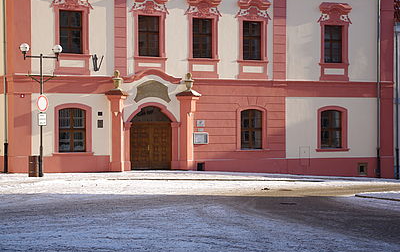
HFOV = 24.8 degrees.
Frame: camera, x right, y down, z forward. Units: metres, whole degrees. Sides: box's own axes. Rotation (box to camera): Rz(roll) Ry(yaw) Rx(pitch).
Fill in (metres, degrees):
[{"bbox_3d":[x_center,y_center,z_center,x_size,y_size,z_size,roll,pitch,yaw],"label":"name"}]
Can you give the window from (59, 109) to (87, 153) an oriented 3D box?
[{"bbox_3d":[-5.531,0.187,39.563,1.253,1.912,0.200,0,0,-26],"label":"window"}]

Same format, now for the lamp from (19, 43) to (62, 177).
[{"bbox_3d":[-6.303,-0.624,36.200,1.750,5.313,0.400,0,0,-26],"label":"lamp"}]

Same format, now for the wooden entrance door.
[{"bbox_3d":[-2.217,0.909,41.286,1.975,2.154,0.150,0,0,-26],"label":"wooden entrance door"}]

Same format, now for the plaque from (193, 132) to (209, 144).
[{"bbox_3d":[0.061,0.564,42.046,0.781,0.564,0.120,0,0,-26],"label":"plaque"}]

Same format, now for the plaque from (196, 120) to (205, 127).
[{"bbox_3d":[0.037,-0.111,42.077,0.411,0.333,0.040,0,0,-26],"label":"plaque"}]

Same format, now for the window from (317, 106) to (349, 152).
[{"bbox_3d":[6.624,0.139,45.354,1.907,2.292,0.250,0,0,-26],"label":"window"}]

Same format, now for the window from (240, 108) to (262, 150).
[{"bbox_3d":[2.466,0.167,43.446,1.189,1.909,0.200,0,0,-26],"label":"window"}]

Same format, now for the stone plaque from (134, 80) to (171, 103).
[{"bbox_3d":[-2.110,-1.540,40.941,1.795,1.057,0.150,0,0,-26],"label":"stone plaque"}]

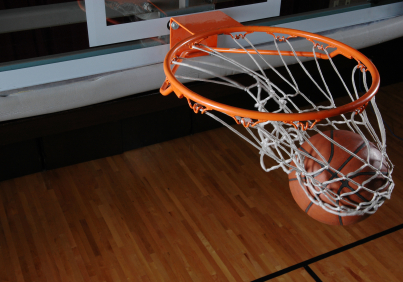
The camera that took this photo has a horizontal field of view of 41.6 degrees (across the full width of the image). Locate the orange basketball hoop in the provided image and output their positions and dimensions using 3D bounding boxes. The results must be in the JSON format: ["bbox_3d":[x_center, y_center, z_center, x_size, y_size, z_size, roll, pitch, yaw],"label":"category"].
[{"bbox_3d":[0.135,-0.051,1.369,0.510,0.387,0.647,-14,36,-23],"label":"orange basketball hoop"}]

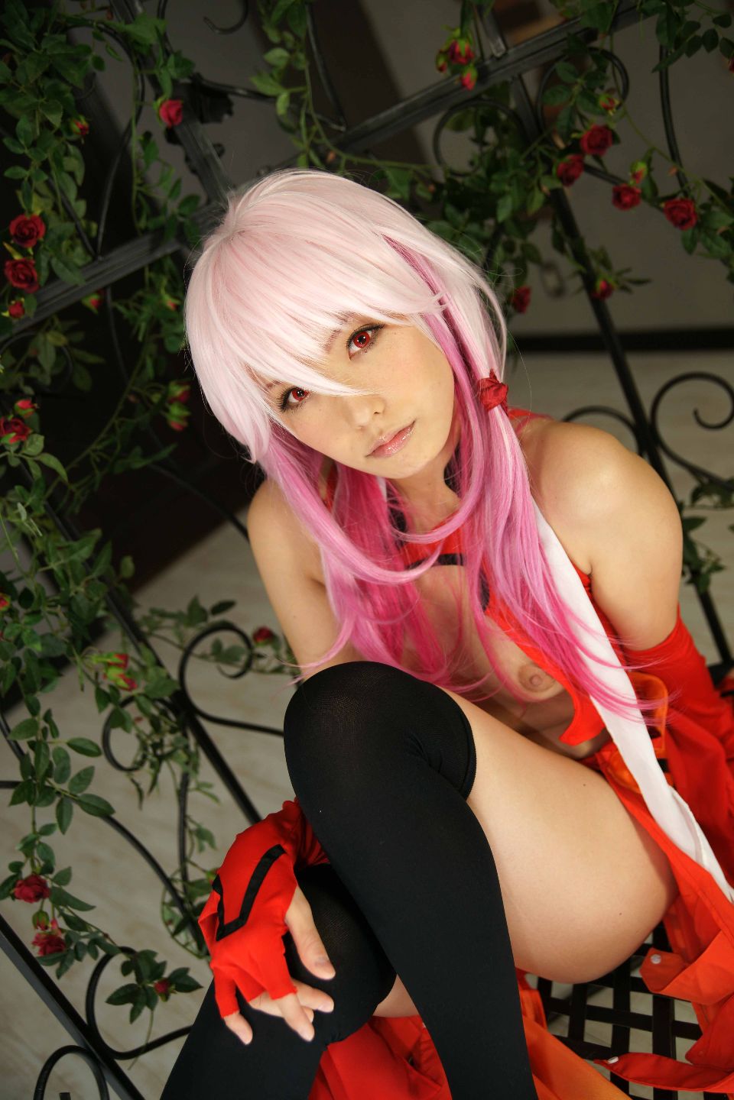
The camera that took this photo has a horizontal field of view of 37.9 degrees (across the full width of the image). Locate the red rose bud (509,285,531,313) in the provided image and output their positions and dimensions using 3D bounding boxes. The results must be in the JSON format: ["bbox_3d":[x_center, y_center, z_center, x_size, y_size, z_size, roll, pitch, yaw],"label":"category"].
[{"bbox_3d":[0.168,-0.275,1.170,0.025,0.030,0.030,25,17,26],"label":"red rose bud"}]

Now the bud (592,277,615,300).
[{"bbox_3d":[0.258,-0.286,1.170,0.025,0.025,0.026,20,56,7],"label":"bud"}]

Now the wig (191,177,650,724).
[{"bbox_3d":[0.037,-0.091,0.860,0.280,0.480,0.260,-32,14,5],"label":"wig"}]

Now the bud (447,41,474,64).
[{"bbox_3d":[0.092,-0.488,1.050,0.025,0.025,0.025,-21,24,14],"label":"bud"}]

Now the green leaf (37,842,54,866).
[{"bbox_3d":[-0.330,0.313,1.100,0.017,0.029,0.008,-30,0,-6],"label":"green leaf"}]

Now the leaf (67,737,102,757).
[{"bbox_3d":[-0.243,0.169,0.920,0.008,0.032,0.015,107,180,-67],"label":"leaf"}]

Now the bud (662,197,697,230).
[{"bbox_3d":[0.336,-0.362,1.150,0.036,0.035,0.030,-16,25,23],"label":"bud"}]

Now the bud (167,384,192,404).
[{"bbox_3d":[-0.210,-0.175,1.200,0.025,0.026,0.025,-24,-12,-6],"label":"bud"}]

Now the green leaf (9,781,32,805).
[{"bbox_3d":[-0.320,0.225,0.990,0.031,0.015,0.009,-48,5,-21],"label":"green leaf"}]

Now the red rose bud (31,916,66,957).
[{"bbox_3d":[-0.291,0.354,0.980,0.032,0.030,0.033,3,58,-16],"label":"red rose bud"}]

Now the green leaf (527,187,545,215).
[{"bbox_3d":[0.178,-0.369,1.130,0.010,0.015,0.030,-62,-4,-81],"label":"green leaf"}]

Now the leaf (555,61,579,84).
[{"bbox_3d":[0.194,-0.465,1.040,0.018,0.030,0.009,-46,9,24],"label":"leaf"}]

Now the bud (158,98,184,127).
[{"bbox_3d":[-0.222,-0.494,1.210,0.031,0.031,0.029,0,15,-39],"label":"bud"}]

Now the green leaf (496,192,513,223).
[{"bbox_3d":[0.143,-0.355,1.110,0.017,0.033,0.008,15,0,13],"label":"green leaf"}]

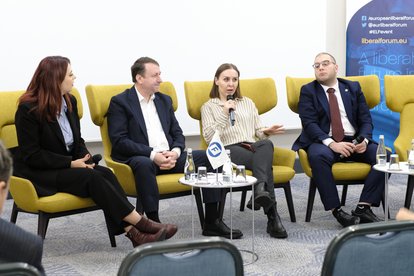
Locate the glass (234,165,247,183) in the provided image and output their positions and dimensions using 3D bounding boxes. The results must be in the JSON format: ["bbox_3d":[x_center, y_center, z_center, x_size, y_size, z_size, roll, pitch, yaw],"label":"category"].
[{"bbox_3d":[0.211,0.221,5.941,0.063,0.090,0.063,-1,7,0],"label":"glass"}]

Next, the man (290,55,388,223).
[{"bbox_3d":[0.972,-0.009,7.165,0.580,1.220,0.820,-2,7,-12],"label":"man"}]

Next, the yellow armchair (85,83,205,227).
[{"bbox_3d":[-0.447,0.139,6.827,0.740,1.040,0.720,-6,9,-38],"label":"yellow armchair"}]

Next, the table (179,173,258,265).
[{"bbox_3d":[0.072,0.506,6.027,0.495,0.500,0.495,-1,7,0],"label":"table"}]

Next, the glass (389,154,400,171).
[{"bbox_3d":[1.236,0.160,6.359,0.063,0.090,0.063,-1,7,0],"label":"glass"}]

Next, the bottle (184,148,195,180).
[{"bbox_3d":[-0.107,0.164,5.996,0.063,0.197,0.063,-1,7,0],"label":"bottle"}]

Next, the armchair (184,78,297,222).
[{"bbox_3d":[0.240,0.088,7.181,0.740,1.040,0.720,-3,8,-22],"label":"armchair"}]

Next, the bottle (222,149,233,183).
[{"bbox_3d":[0.132,0.172,5.910,0.063,0.197,0.063,-1,7,0],"label":"bottle"}]

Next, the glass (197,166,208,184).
[{"bbox_3d":[-0.027,0.229,5.900,0.063,0.090,0.063,-1,7,0],"label":"glass"}]

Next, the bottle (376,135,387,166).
[{"bbox_3d":[1.182,0.085,6.533,0.063,0.197,0.063,-1,7,0],"label":"bottle"}]

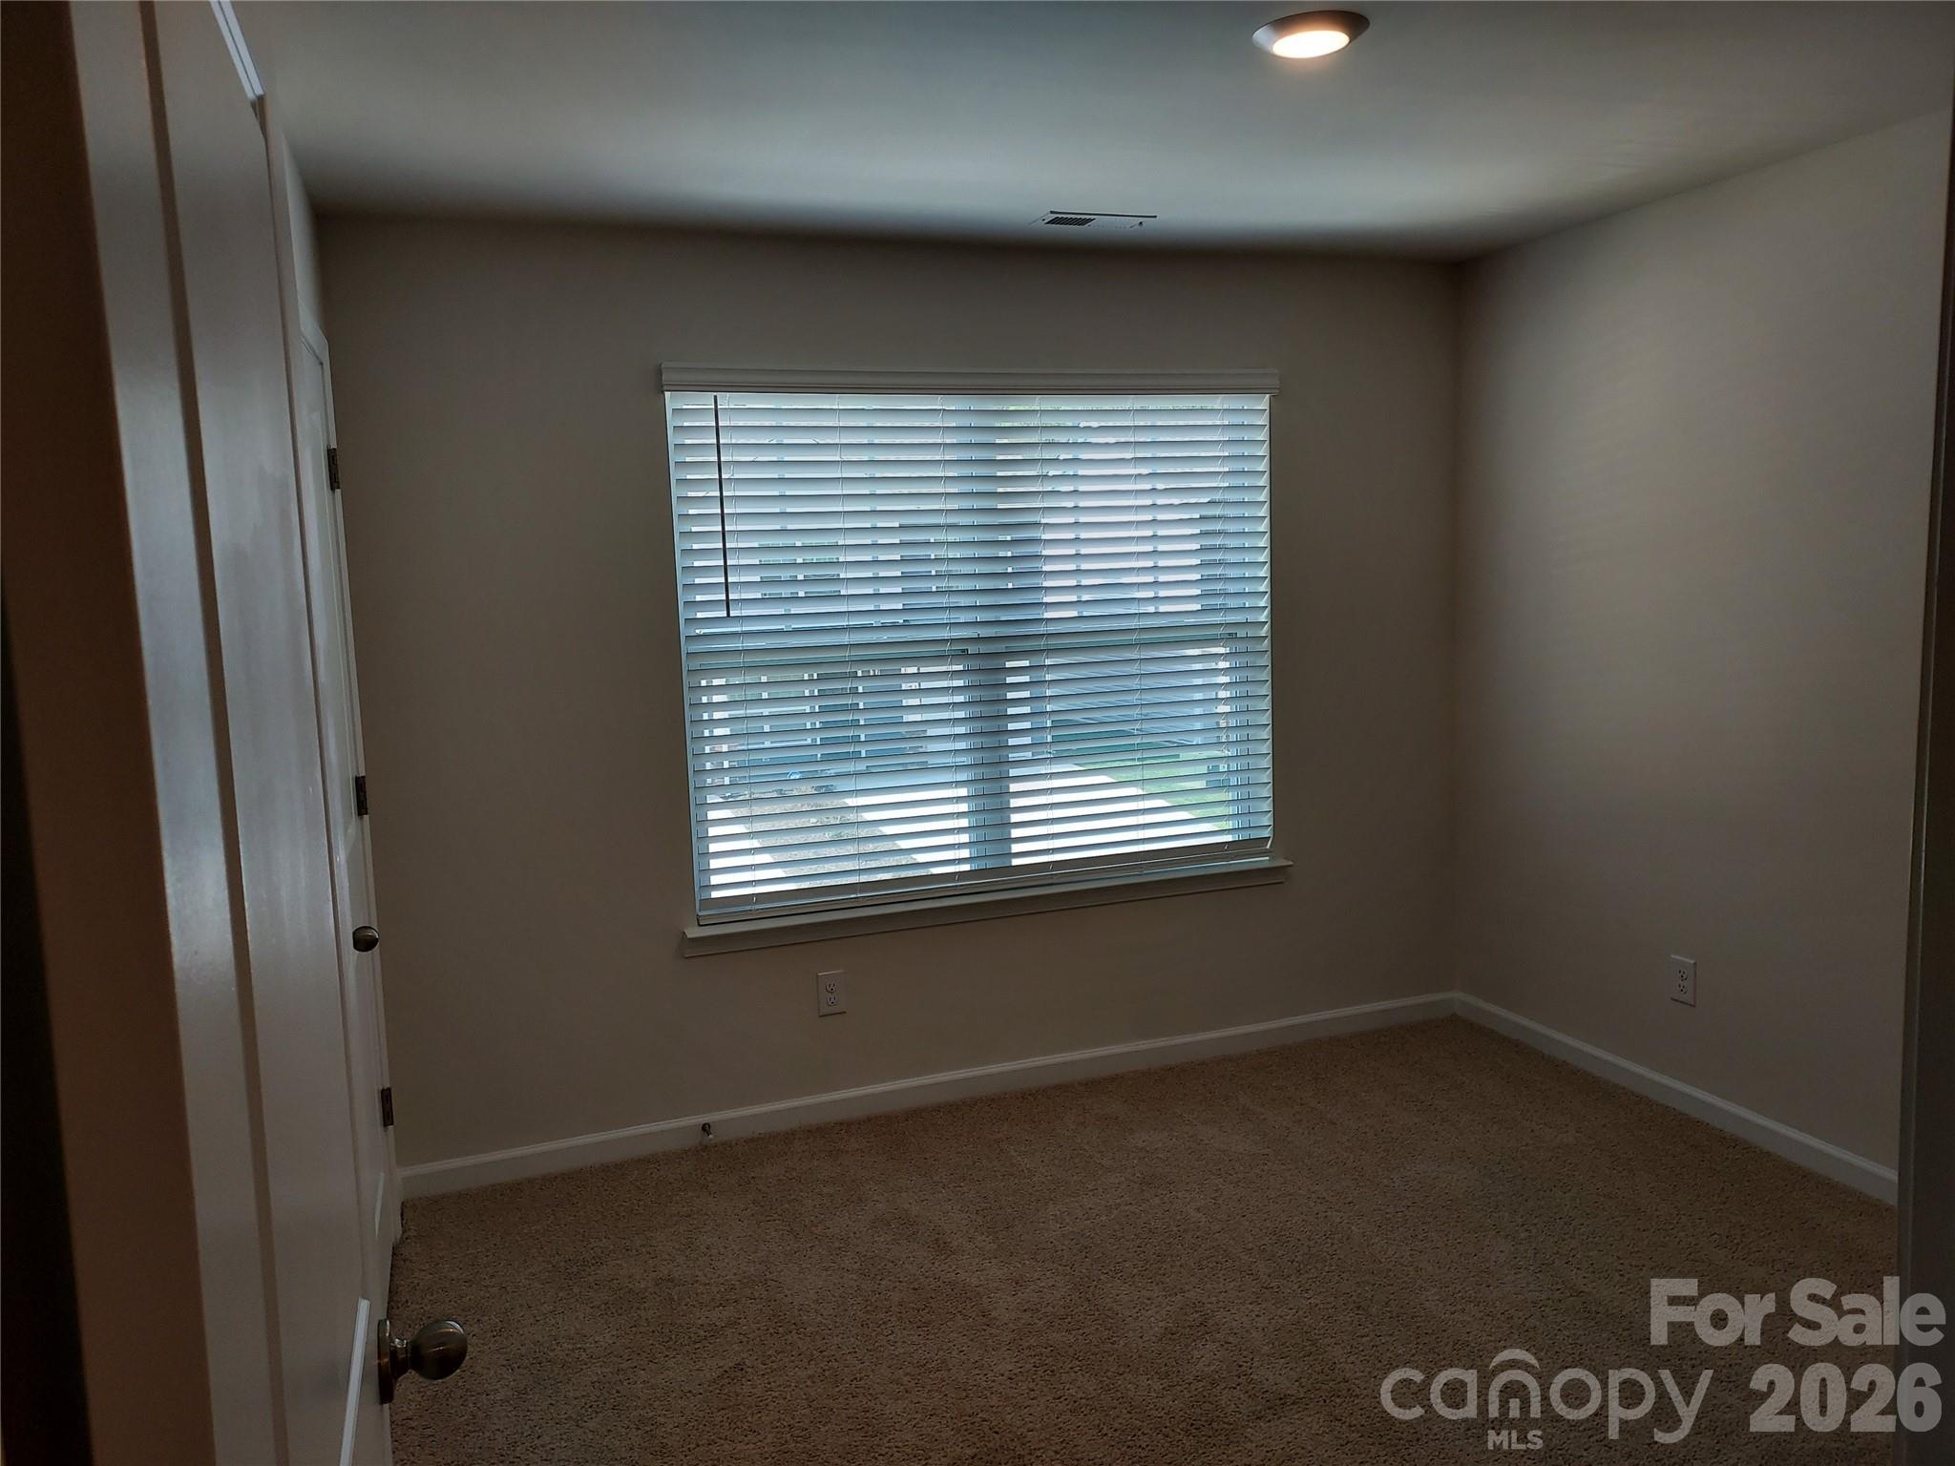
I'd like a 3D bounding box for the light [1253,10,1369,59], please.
[{"bbox_3d":[0.573,-1.190,2.327,0.195,0.024,0.195,-2,7,0],"label":"light"}]

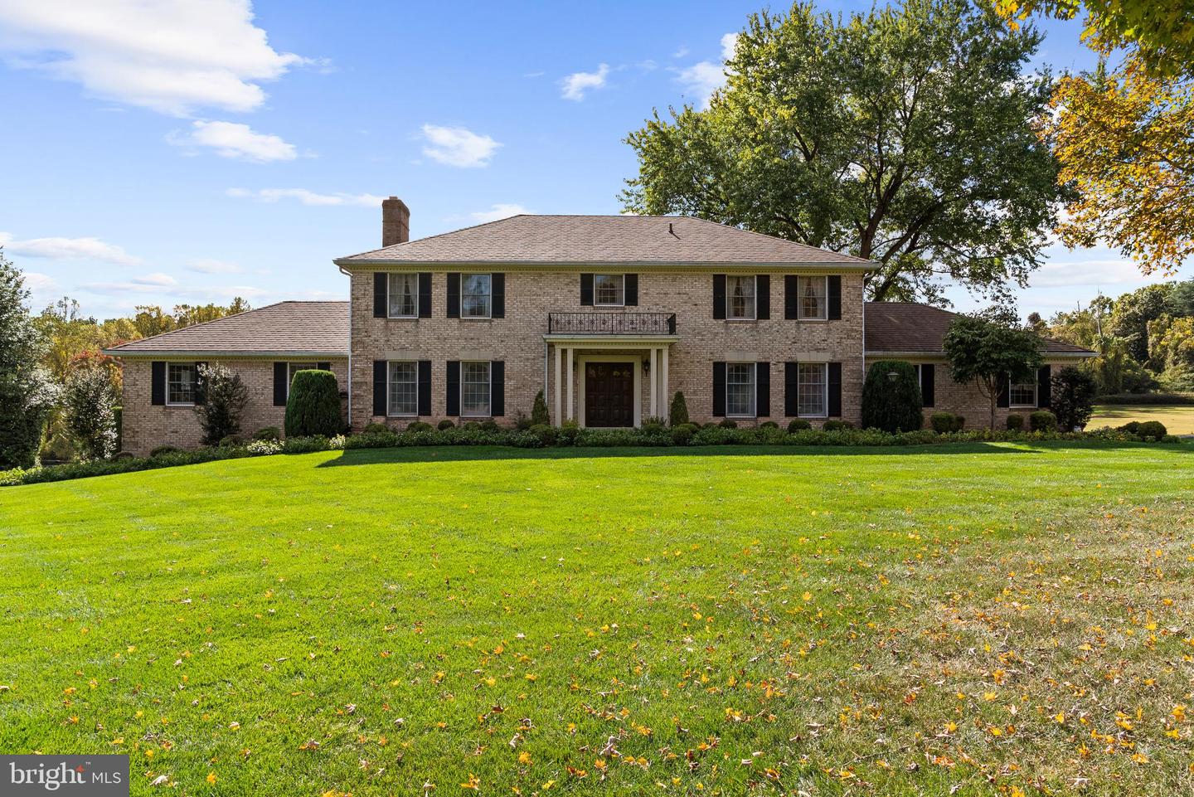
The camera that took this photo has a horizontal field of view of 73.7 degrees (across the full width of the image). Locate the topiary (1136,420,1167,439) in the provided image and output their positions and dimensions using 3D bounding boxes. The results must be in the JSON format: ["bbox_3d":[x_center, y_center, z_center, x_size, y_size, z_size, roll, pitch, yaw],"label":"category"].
[{"bbox_3d":[14.826,0.841,21.300,0.800,0.550,0.780,0,0,-1],"label":"topiary"}]

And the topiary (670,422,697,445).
[{"bbox_3d":[2.310,0.964,21.200,0.720,0.600,0.720,0,0,-1],"label":"topiary"}]

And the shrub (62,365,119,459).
[{"bbox_3d":[-15.207,0.448,23.900,1.680,2.900,1.650,0,0,-1],"label":"shrub"}]

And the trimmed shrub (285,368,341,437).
[{"bbox_3d":[-8.577,0.177,24.000,1.680,2.070,1.650,0,0,-1],"label":"trimmed shrub"}]

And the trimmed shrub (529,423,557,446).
[{"bbox_3d":[-1.409,0.959,21.100,0.750,0.600,0.730,0,0,-1],"label":"trimmed shrub"}]

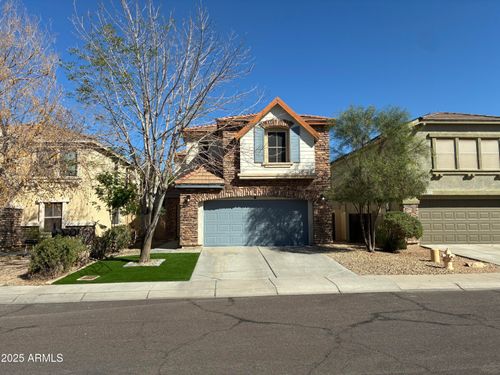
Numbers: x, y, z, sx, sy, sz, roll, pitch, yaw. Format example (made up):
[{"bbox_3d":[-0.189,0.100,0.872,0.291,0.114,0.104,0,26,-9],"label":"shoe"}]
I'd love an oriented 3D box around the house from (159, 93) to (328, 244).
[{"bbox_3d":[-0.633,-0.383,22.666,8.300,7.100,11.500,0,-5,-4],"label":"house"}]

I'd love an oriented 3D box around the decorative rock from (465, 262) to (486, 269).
[{"bbox_3d":[7.686,2.633,12.806,0.660,0.190,0.420,0,-5,-4],"label":"decorative rock"}]

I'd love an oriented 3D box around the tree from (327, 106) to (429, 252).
[{"bbox_3d":[5.308,-0.402,15.843,4.100,6.100,4.000,0,-5,-4],"label":"tree"}]

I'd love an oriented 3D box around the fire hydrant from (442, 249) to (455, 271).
[{"bbox_3d":[6.515,2.342,12.359,0.400,0.740,0.360,0,-5,-4],"label":"fire hydrant"}]

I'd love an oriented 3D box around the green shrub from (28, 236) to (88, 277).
[{"bbox_3d":[-6.263,2.197,12.345,1.850,1.250,1.700,0,-5,-4],"label":"green shrub"}]

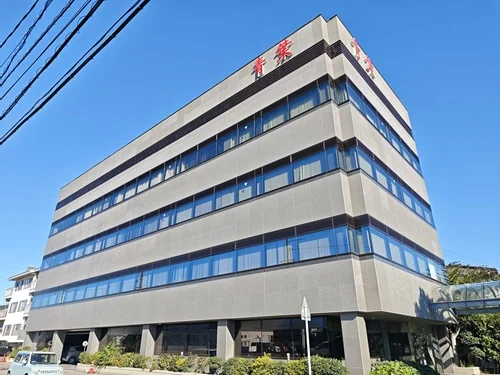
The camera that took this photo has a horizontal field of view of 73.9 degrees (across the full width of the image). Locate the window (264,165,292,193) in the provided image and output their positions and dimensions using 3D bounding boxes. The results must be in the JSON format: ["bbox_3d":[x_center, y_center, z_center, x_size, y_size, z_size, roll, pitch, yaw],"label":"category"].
[{"bbox_3d":[1.507,-0.420,17.569,1.892,1.130,0.120,-21,-32,37],"label":"window"}]

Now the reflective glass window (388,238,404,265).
[{"bbox_3d":[6.712,2.992,15.006,0.120,1.140,1.790,-20,-32,37],"label":"reflective glass window"}]

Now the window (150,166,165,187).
[{"bbox_3d":[-6.806,-0.659,24.319,1.716,1.116,0.100,-20,-32,37],"label":"window"}]

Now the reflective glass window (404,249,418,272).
[{"bbox_3d":[7.584,3.413,15.640,0.100,1.009,1.713,-21,-32,37],"label":"reflective glass window"}]

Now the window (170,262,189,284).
[{"bbox_3d":[-4.162,5.064,19.458,1.790,1.140,0.120,-20,-32,37],"label":"window"}]

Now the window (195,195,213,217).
[{"bbox_3d":[-2.871,1.190,21.076,1.778,1.118,0.120,-21,-32,37],"label":"window"}]

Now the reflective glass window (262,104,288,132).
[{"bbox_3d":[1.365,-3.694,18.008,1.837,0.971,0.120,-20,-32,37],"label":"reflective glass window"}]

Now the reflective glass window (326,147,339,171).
[{"bbox_3d":[3.927,-1.326,15.638,0.699,1.118,0.120,-21,-32,37],"label":"reflective glass window"}]

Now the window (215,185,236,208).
[{"bbox_3d":[-1.397,0.626,18.781,1.790,1.140,0.120,-20,-32,37],"label":"window"}]

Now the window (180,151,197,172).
[{"bbox_3d":[-4.007,-1.621,21.949,1.760,1.009,0.100,-21,-32,37],"label":"window"}]

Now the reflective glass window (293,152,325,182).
[{"bbox_3d":[2.685,-0.857,14.987,1.736,1.056,0.100,-21,-32,37],"label":"reflective glass window"}]

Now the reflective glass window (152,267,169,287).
[{"bbox_3d":[-5.550,5.582,20.578,1.790,1.140,0.120,-20,-32,37],"label":"reflective glass window"}]

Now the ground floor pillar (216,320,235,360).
[{"bbox_3d":[-1.124,7.575,15.626,0.588,2.415,0.564,-20,-32,37],"label":"ground floor pillar"}]

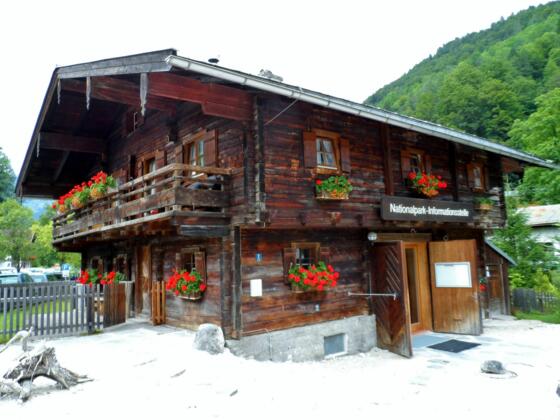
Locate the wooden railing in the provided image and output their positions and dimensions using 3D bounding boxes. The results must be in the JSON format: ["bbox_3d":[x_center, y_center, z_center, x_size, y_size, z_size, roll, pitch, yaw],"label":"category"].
[{"bbox_3d":[-4.421,0.197,10.463,1.148,0.838,9.322,3,-7,-41],"label":"wooden railing"}]

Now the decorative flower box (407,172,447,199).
[{"bbox_3d":[3.725,-0.604,9.845,1.215,0.541,0.420,3,-7,-41],"label":"decorative flower box"}]

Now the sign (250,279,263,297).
[{"bbox_3d":[-0.388,1.290,6.460,0.210,0.290,0.020,2,-7,-38],"label":"sign"}]

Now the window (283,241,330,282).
[{"bbox_3d":[0.516,0.968,7.186,1.050,0.720,0.130,2,-7,-38],"label":"window"}]

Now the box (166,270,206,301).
[{"bbox_3d":[-1.954,1.526,8.066,0.420,0.600,0.975,3,-7,-41],"label":"box"}]

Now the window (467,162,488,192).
[{"bbox_3d":[5.965,-0.985,11.713,1.120,0.820,0.130,2,-7,-38],"label":"window"}]

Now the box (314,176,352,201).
[{"bbox_3d":[1.043,-0.407,7.534,0.756,0.392,0.320,3,-7,-41],"label":"box"}]

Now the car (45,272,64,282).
[{"bbox_3d":[-18.074,5.736,31.230,1.800,1.500,4.300,-1,-6,-13],"label":"car"}]

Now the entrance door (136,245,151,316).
[{"bbox_3d":[-3.483,1.798,9.976,0.130,1.780,0.900,2,-7,-38],"label":"entrance door"}]

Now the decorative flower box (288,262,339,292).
[{"bbox_3d":[0.695,1.362,7.947,1.055,0.541,0.420,3,-7,-41],"label":"decorative flower box"}]

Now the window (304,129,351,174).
[{"bbox_3d":[0.985,-1.165,7.820,1.250,0.800,0.130,2,-7,-38],"label":"window"}]

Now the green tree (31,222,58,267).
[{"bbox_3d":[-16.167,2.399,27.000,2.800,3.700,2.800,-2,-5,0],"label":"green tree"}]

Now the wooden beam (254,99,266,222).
[{"bbox_3d":[-0.341,-0.866,6.794,0.150,2.232,0.150,3,-7,-41],"label":"wooden beam"}]

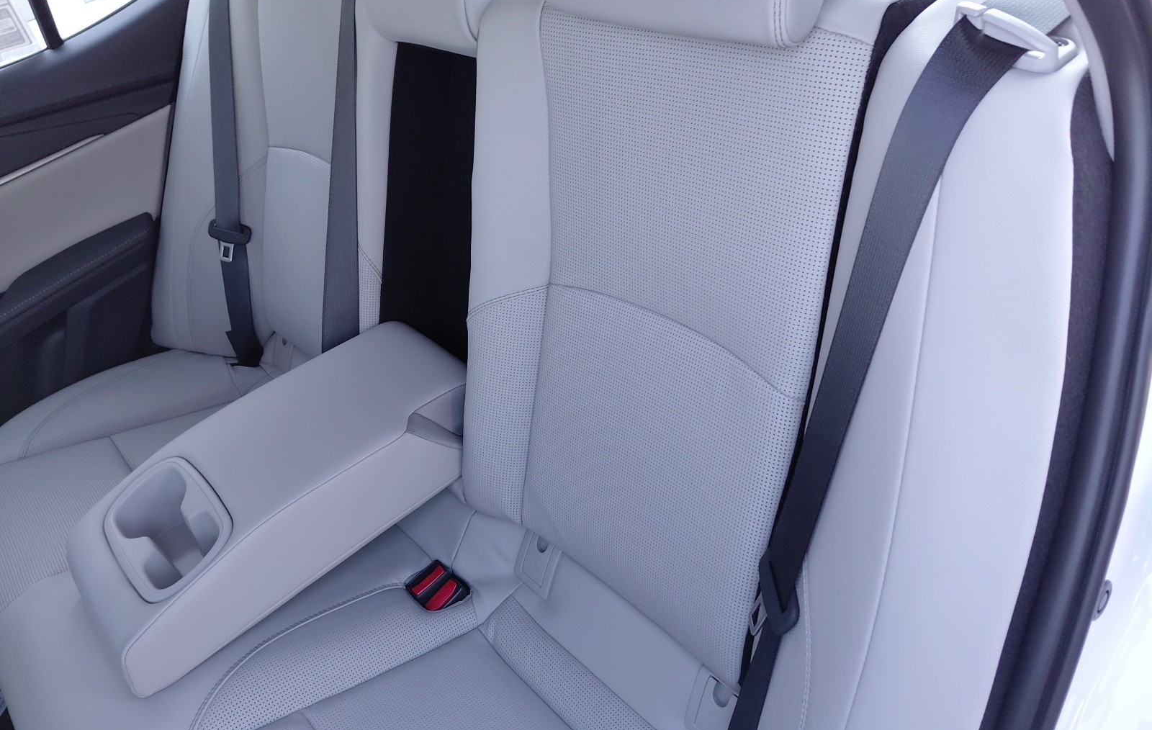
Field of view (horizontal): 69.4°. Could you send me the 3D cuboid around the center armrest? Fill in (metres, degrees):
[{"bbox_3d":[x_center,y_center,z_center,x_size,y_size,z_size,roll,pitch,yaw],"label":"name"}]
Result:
[{"bbox_3d":[-0.336,0.127,0.972,0.487,0.121,0.220,-35,42,-26],"label":"center armrest"}]

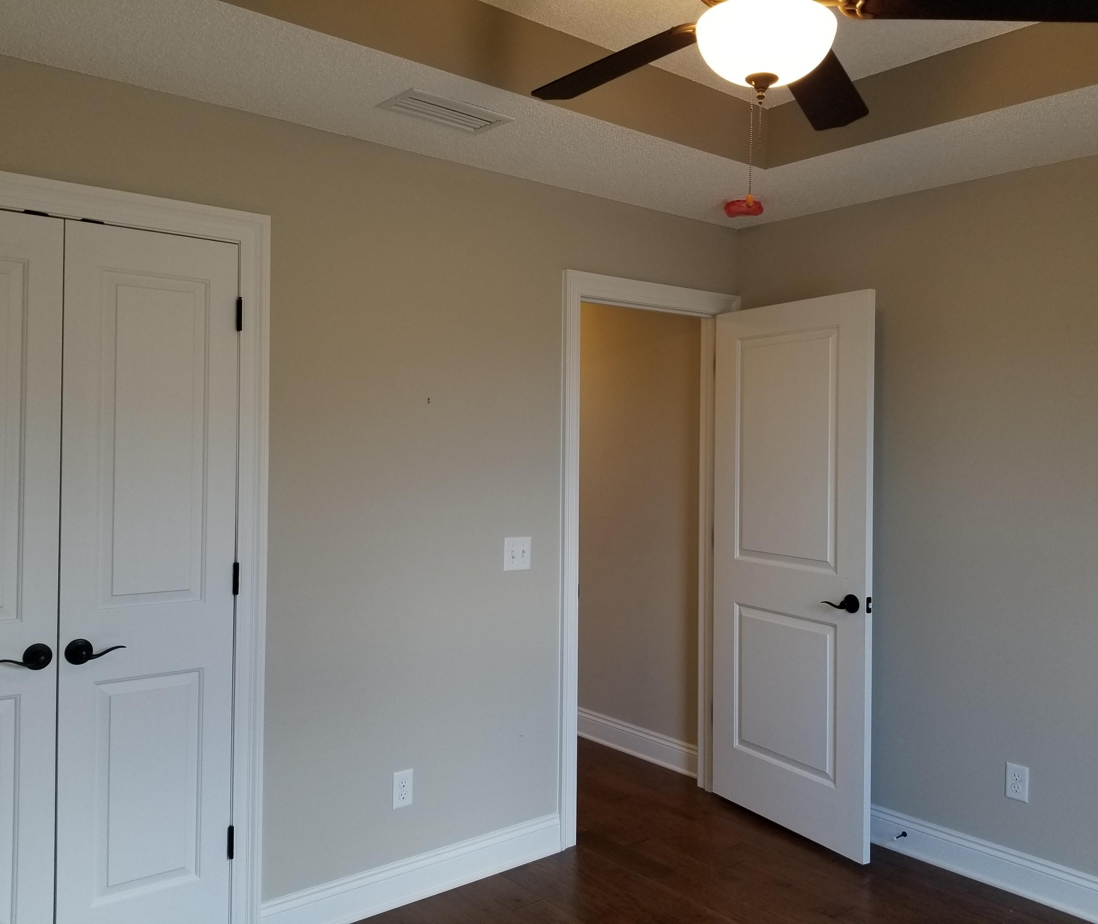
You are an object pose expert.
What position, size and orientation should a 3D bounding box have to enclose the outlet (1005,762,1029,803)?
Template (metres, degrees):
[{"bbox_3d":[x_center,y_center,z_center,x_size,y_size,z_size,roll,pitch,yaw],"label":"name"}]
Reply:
[{"bbox_3d":[1.549,1.061,3.060,0.010,0.115,0.071,0,0,-40],"label":"outlet"}]

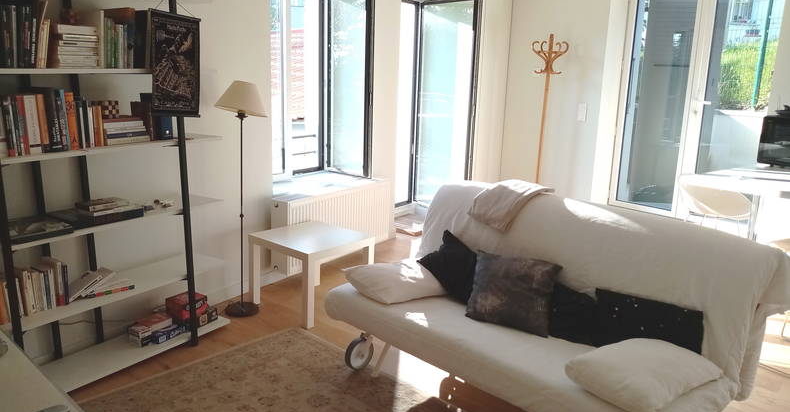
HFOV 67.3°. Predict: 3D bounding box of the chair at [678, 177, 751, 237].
[{"bbox_3d":[2.314,0.192,4.346,0.530,0.770,0.540,10,16,30],"label":"chair"}]

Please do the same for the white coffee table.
[{"bbox_3d":[-0.531,0.407,3.764,0.550,0.450,0.550,13,17,38],"label":"white coffee table"}]

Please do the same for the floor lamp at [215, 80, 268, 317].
[{"bbox_3d":[-0.920,-0.029,3.532,0.330,1.385,0.330,11,16,34],"label":"floor lamp"}]

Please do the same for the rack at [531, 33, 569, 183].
[{"bbox_3d":[1.434,-0.725,5.780,0.460,1.838,0.460,-9,18,-39],"label":"rack"}]

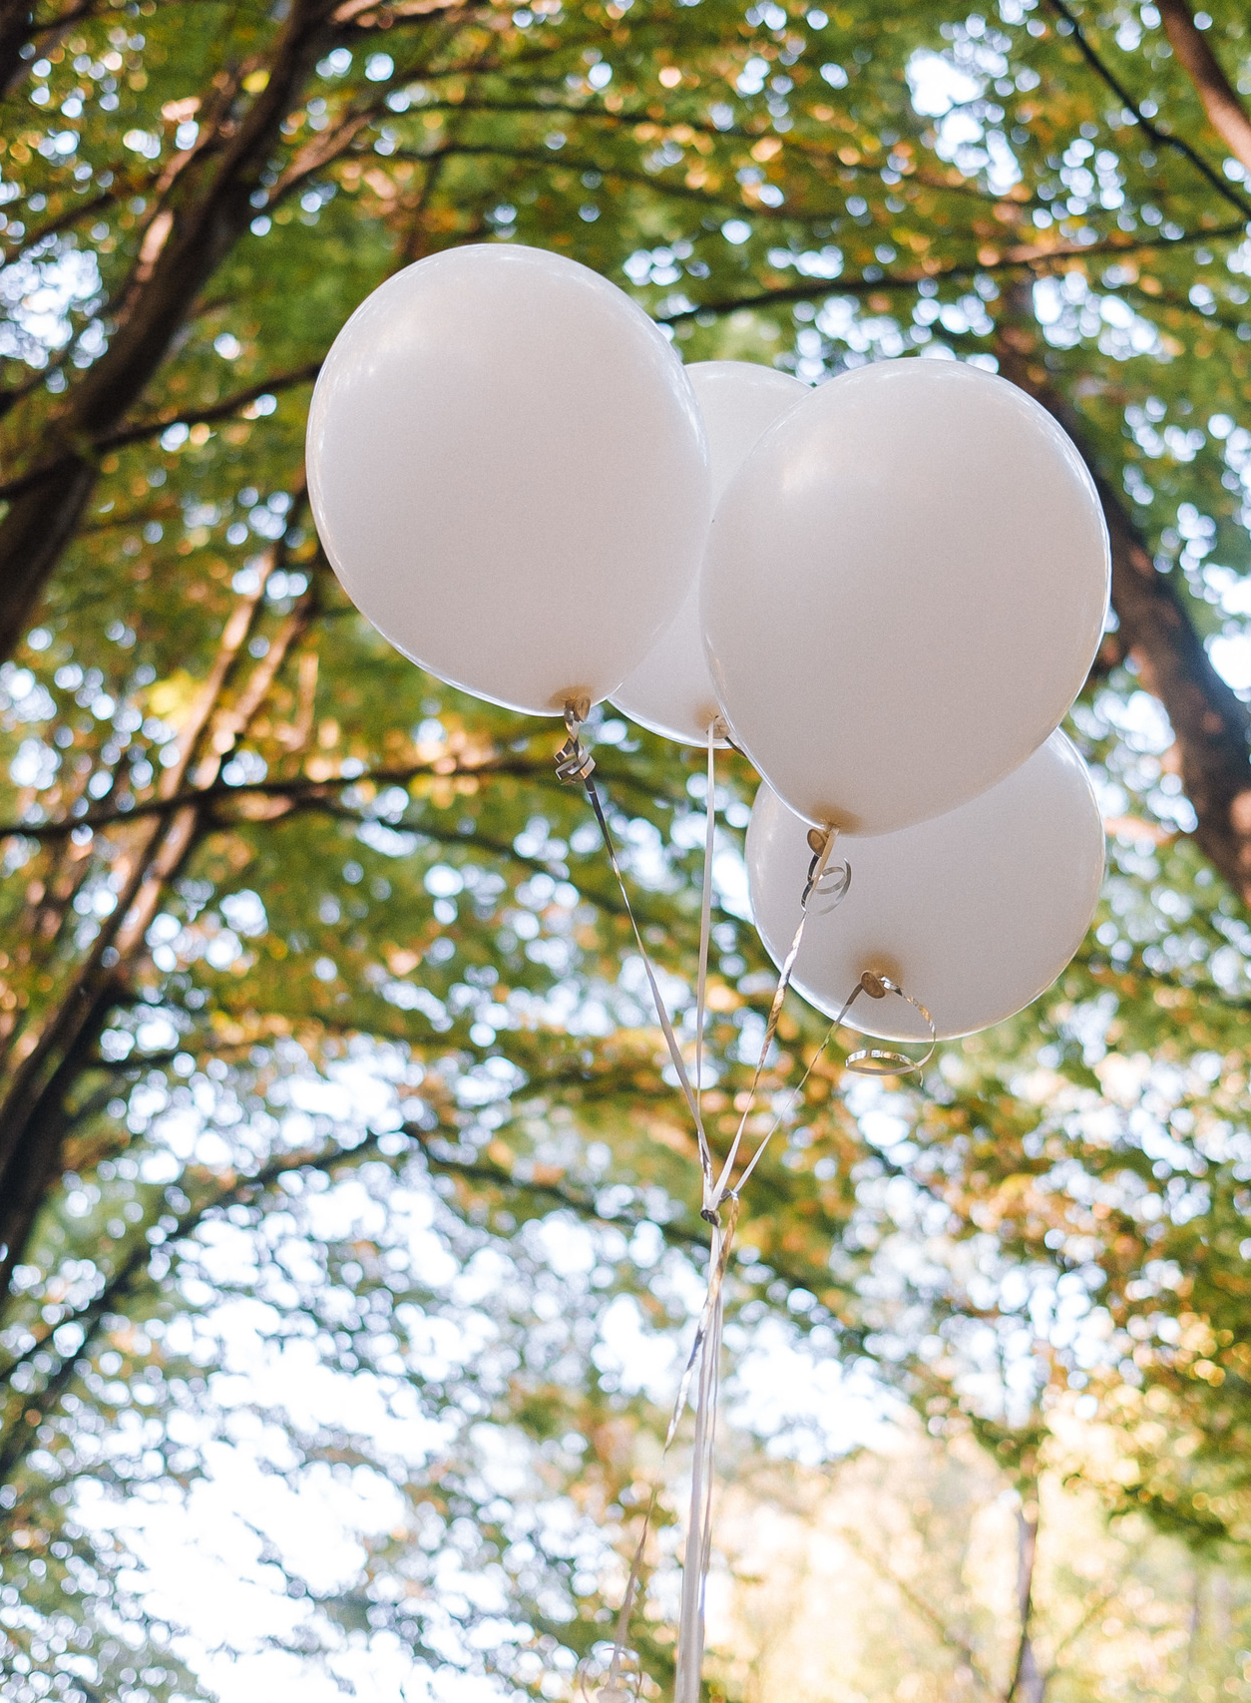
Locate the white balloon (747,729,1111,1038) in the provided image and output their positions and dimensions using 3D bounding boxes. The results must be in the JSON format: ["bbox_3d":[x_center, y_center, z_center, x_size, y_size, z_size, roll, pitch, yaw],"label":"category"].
[{"bbox_3d":[0.233,0.011,1.969,0.283,0.353,0.283,21,-52,6],"label":"white balloon"}]

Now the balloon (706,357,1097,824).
[{"bbox_3d":[0.188,-0.165,1.710,0.281,0.351,0.281,17,-9,4],"label":"balloon"}]

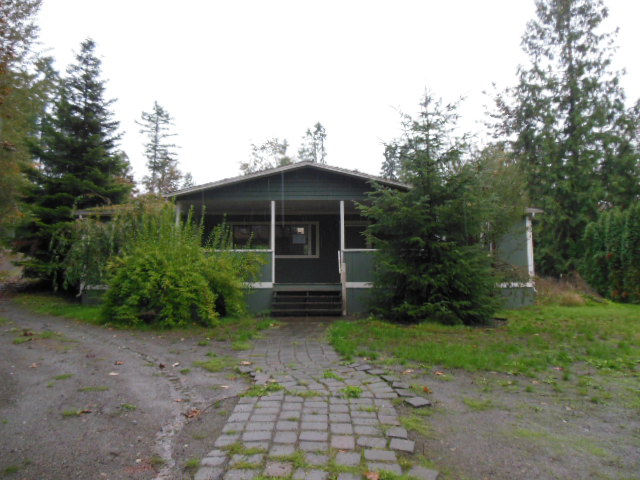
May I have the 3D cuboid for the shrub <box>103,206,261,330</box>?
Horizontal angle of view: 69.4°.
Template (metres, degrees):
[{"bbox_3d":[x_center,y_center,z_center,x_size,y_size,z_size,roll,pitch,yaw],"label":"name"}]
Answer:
[{"bbox_3d":[-3.311,0.558,10.899,3.723,2.632,2.900,0,-5,0],"label":"shrub"}]

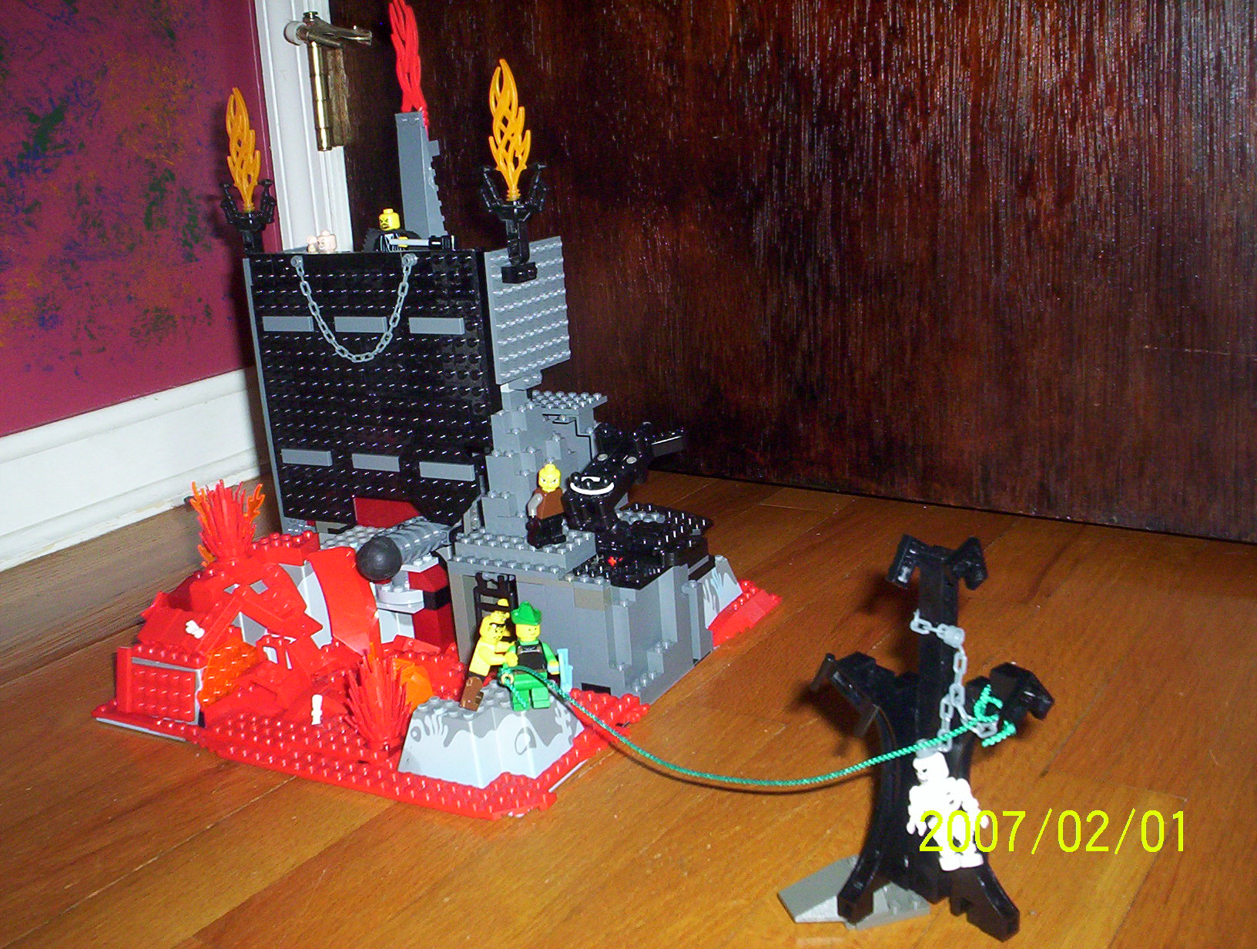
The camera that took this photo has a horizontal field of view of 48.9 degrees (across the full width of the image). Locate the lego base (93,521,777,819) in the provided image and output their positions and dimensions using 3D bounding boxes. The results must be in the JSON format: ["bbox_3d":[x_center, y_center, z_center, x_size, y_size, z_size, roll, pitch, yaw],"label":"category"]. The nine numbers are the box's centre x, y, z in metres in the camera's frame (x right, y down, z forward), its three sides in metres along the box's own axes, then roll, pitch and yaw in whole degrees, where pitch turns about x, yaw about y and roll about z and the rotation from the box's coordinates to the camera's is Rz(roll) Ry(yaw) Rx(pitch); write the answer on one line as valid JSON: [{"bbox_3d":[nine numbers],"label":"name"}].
[{"bbox_3d":[-0.097,0.062,0.724,0.266,0.078,0.278,4,17,29],"label":"lego base"}]

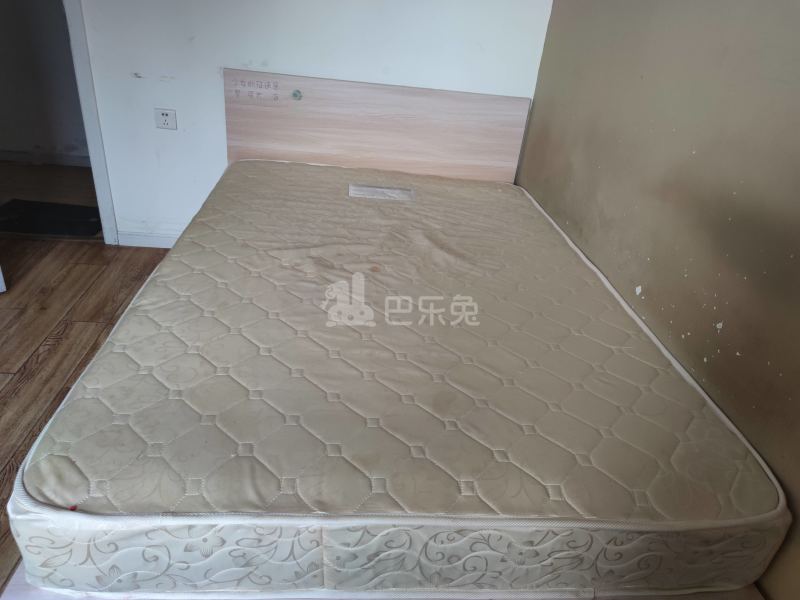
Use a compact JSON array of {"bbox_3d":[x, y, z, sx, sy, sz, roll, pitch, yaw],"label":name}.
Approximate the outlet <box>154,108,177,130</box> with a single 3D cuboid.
[{"bbox_3d":[-1.045,-0.804,2.476,0.087,0.087,0.013,3,30,-7],"label":"outlet"}]

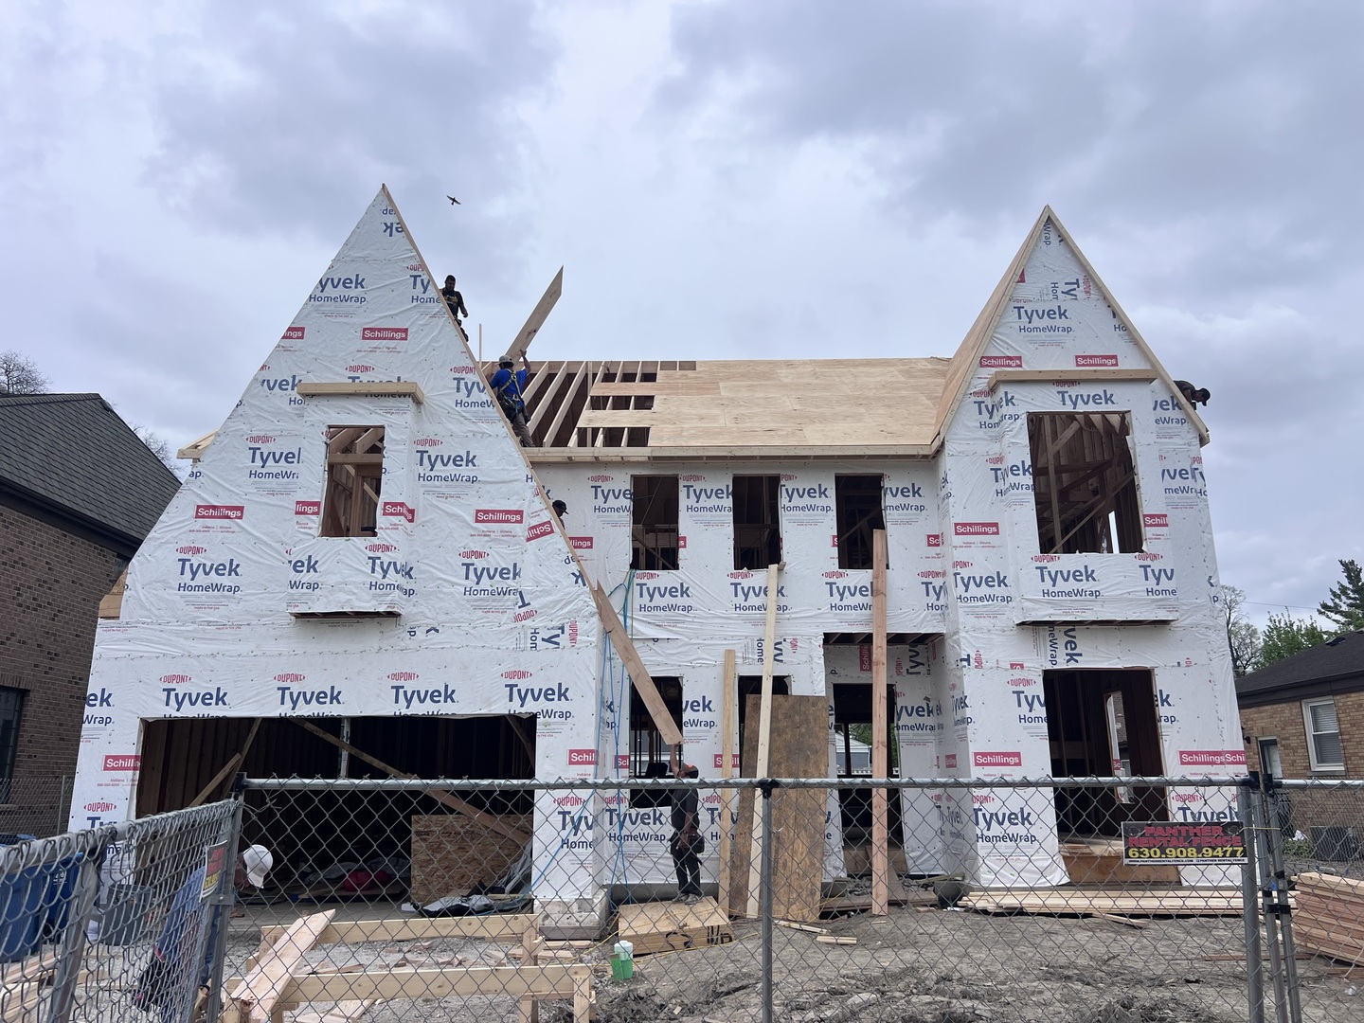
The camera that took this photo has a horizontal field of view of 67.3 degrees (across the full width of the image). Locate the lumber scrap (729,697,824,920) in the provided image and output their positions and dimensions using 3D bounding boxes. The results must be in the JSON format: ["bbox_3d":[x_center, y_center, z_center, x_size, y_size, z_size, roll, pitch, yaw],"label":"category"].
[{"bbox_3d":[1.383,4.028,14.178,1.210,3.020,0.030,2,-23,6],"label":"lumber scrap"}]

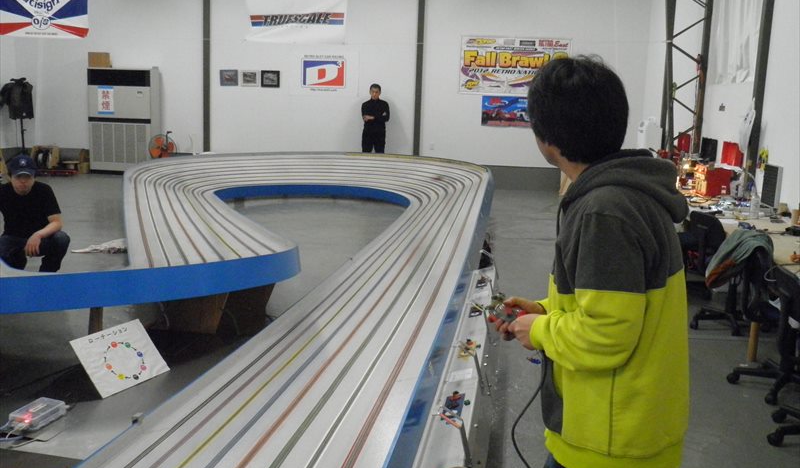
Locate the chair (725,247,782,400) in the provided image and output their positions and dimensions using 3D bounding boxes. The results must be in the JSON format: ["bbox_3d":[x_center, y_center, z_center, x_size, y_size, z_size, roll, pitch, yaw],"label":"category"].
[{"bbox_3d":[2.054,0.451,4.220,0.560,0.780,0.540,0,10,-12],"label":"chair"}]

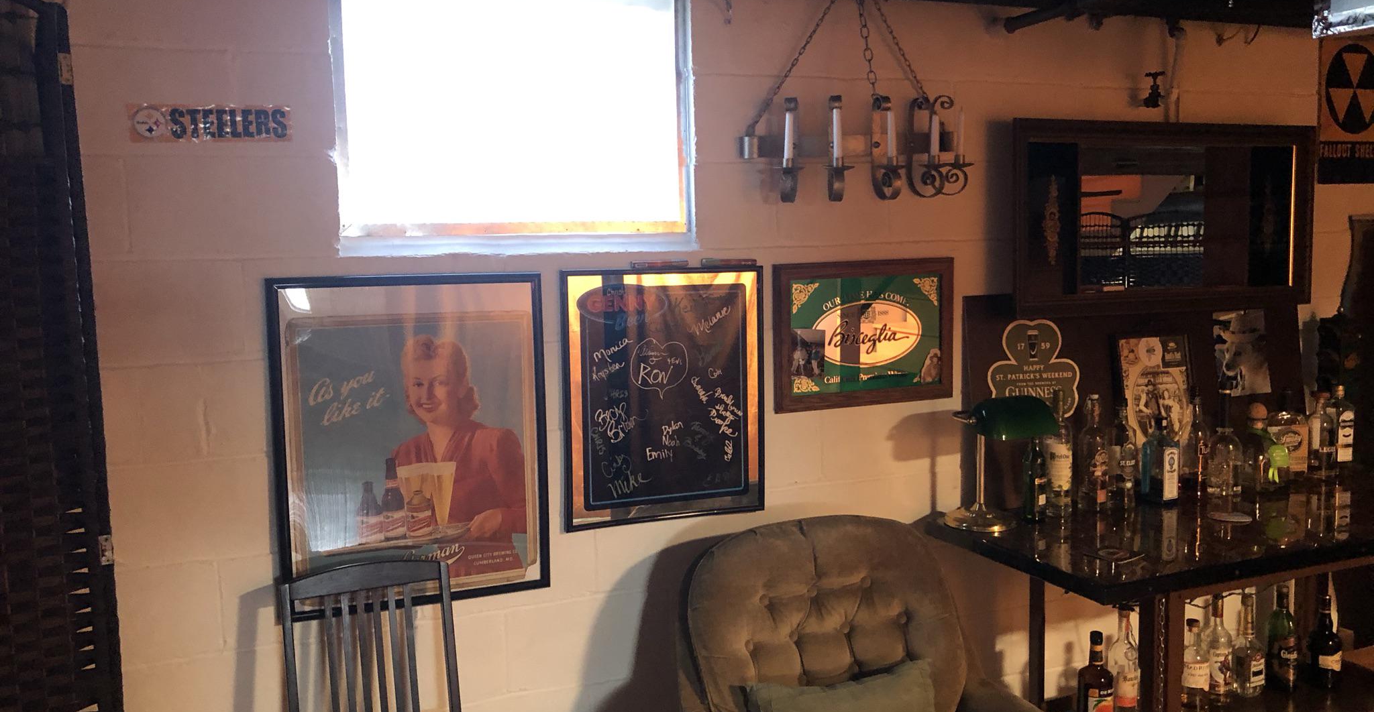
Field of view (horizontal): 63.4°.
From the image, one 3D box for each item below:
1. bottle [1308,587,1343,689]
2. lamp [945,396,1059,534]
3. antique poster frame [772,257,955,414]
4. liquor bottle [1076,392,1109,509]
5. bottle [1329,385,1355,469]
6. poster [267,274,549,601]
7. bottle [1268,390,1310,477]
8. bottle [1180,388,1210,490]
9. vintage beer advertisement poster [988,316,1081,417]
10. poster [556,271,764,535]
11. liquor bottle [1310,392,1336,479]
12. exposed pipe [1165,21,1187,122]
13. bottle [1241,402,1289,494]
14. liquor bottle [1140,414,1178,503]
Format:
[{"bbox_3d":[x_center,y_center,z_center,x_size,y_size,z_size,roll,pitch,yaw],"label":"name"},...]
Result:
[{"bbox_3d":[1.801,0.796,3.123,0.085,0.268,0.085,-3,6,-15],"label":"bottle"},{"bbox_3d":[0.763,0.264,2.769,0.235,0.341,0.245,-5,7,-29],"label":"lamp"},{"bbox_3d":[0.451,-0.057,2.809,0.526,0.363,0.025,-4,7,-23],"label":"antique poster frame"},{"bbox_3d":[1.097,0.252,2.989,0.077,0.305,0.077,-4,7,-23],"label":"liquor bottle"},{"bbox_3d":[1.999,0.224,3.390,0.075,0.273,0.070,-2,6,-11],"label":"bottle"},{"bbox_3d":[-0.585,0.185,2.397,0.571,0.712,0.025,-4,7,-23],"label":"poster"},{"bbox_3d":[1.798,0.237,3.321,0.100,0.269,0.068,-2,6,-6],"label":"bottle"},{"bbox_3d":[1.464,0.232,3.184,0.078,0.286,0.078,-4,7,-23],"label":"bottle"},{"bbox_3d":[0.942,0.045,3.007,0.321,0.291,0.010,-4,7,-23],"label":"vintage beer advertisement poster"},{"bbox_3d":[-0.049,0.095,2.614,0.503,0.592,0.024,-4,7,-23],"label":"poster"},{"bbox_3d":[1.921,0.235,3.353,0.071,0.262,0.071,-3,6,-13],"label":"liquor bottle"},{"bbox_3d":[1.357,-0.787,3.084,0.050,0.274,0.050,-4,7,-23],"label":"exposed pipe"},{"bbox_3d":[1.669,0.263,3.218,0.112,0.245,0.088,-3,6,-15],"label":"bottle"},{"bbox_3d":[1.292,0.278,3.032,0.080,0.237,0.063,-4,7,-23],"label":"liquor bottle"}]

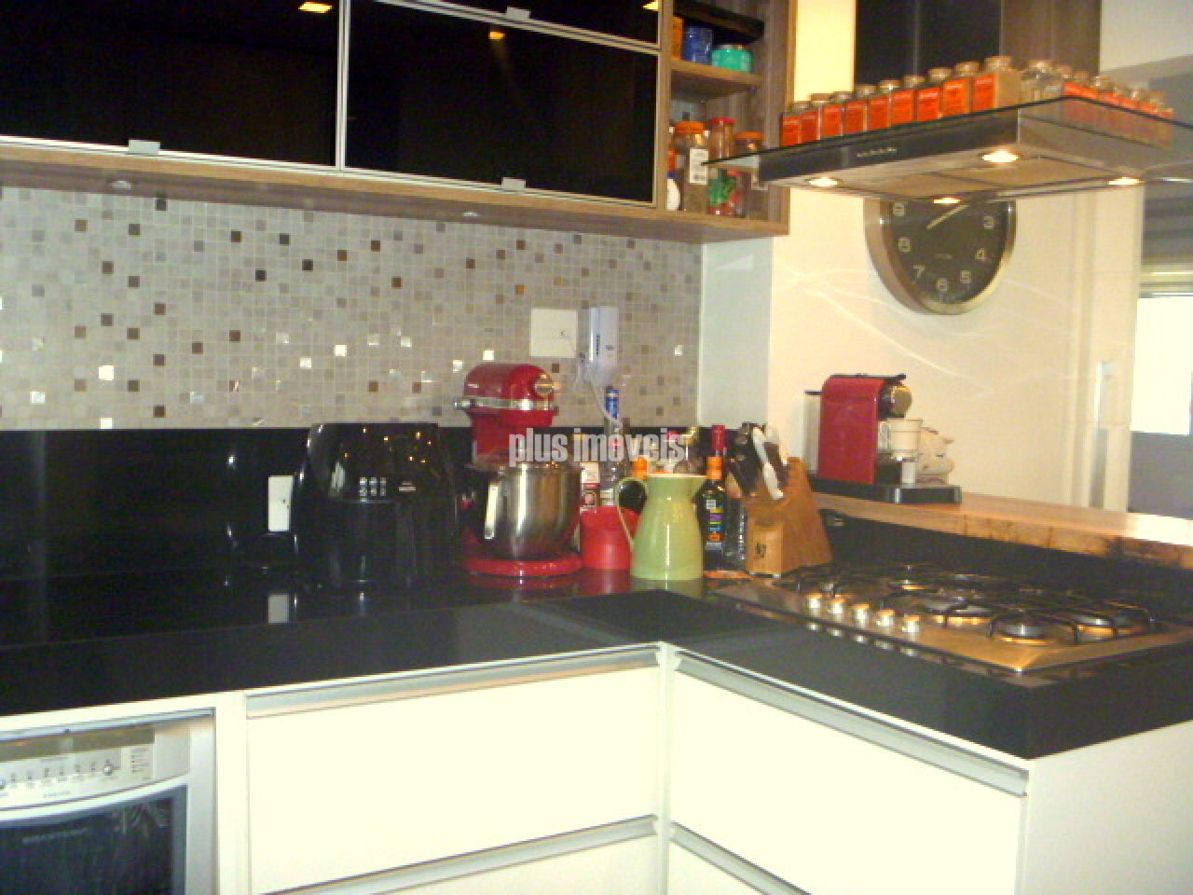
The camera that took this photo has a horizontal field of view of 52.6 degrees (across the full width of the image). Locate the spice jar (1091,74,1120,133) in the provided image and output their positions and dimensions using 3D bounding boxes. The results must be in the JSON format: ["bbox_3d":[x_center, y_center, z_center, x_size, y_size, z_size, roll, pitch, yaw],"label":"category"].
[{"bbox_3d":[0.833,-0.567,2.004,0.052,0.094,0.052,1,3,0],"label":"spice jar"}]

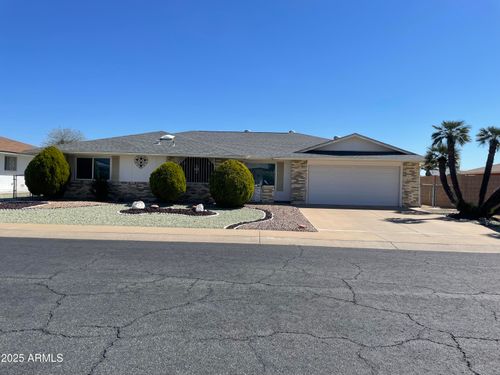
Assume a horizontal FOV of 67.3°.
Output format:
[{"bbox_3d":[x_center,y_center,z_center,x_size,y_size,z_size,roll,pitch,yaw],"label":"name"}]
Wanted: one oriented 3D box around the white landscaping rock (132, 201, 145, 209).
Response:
[{"bbox_3d":[-4.588,0.724,15.500,0.524,0.334,0.446,1,1,0],"label":"white landscaping rock"}]

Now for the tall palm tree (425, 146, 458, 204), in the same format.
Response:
[{"bbox_3d":[9.499,-0.548,18.700,1.768,3.137,1.768,1,1,0],"label":"tall palm tree"}]

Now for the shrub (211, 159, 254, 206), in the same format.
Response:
[{"bbox_3d":[-0.870,-0.204,18.500,2.183,2.281,2.183,1,1,0],"label":"shrub"}]

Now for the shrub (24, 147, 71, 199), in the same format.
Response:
[{"bbox_3d":[-10.239,-0.784,19.000,2.312,2.581,2.312,1,1,0],"label":"shrub"}]

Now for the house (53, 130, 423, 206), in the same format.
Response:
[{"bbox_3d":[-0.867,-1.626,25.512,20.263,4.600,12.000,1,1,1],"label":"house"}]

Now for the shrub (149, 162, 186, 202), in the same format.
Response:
[{"bbox_3d":[-4.236,-0.297,19.400,1.912,2.041,1.912,1,1,0],"label":"shrub"}]

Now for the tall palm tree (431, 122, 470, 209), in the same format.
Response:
[{"bbox_3d":[9.862,-1.066,18.400,1.985,4.386,1.985,1,1,0],"label":"tall palm tree"}]

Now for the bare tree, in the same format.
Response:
[{"bbox_3d":[-18.772,-2.935,38.000,4.250,6.173,4.250,1,1,0],"label":"bare tree"}]

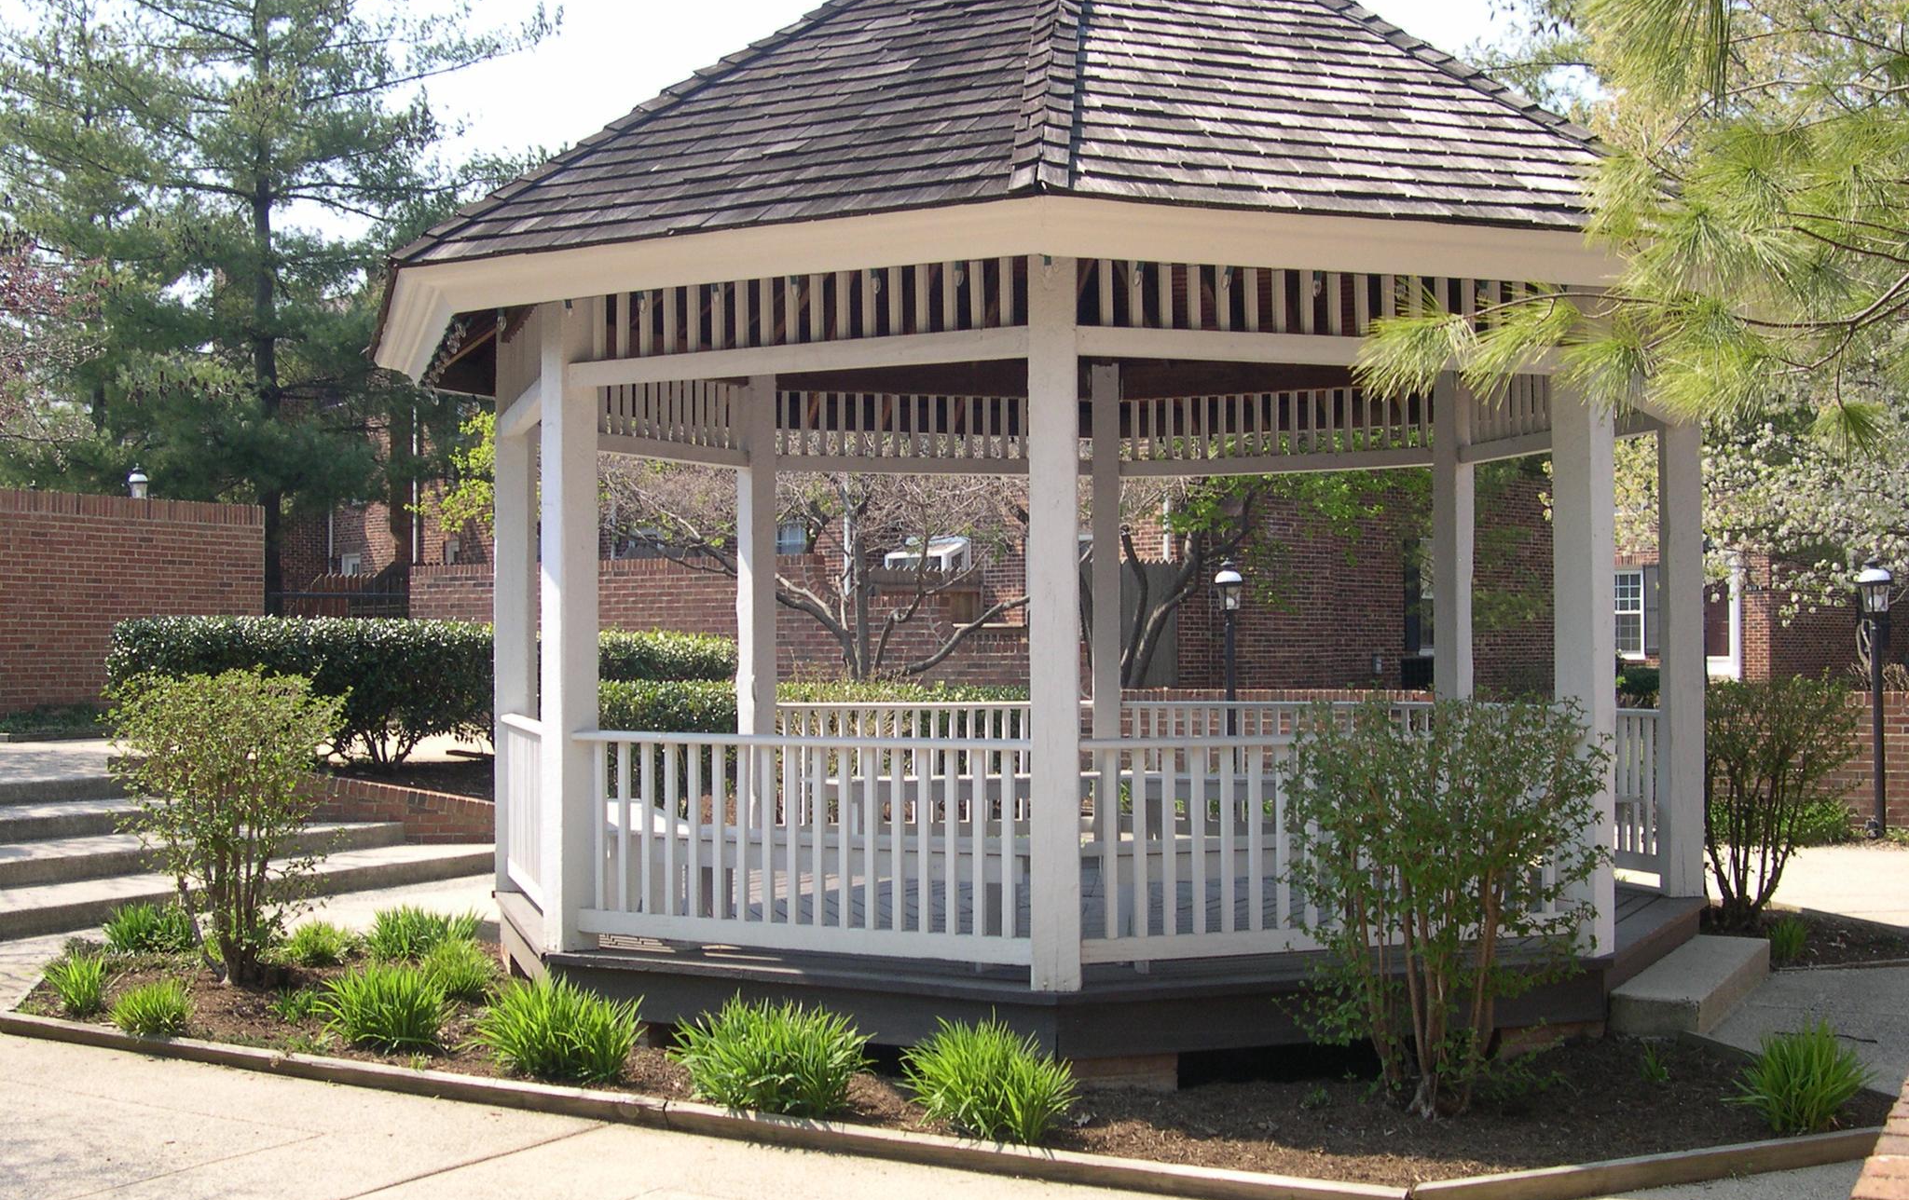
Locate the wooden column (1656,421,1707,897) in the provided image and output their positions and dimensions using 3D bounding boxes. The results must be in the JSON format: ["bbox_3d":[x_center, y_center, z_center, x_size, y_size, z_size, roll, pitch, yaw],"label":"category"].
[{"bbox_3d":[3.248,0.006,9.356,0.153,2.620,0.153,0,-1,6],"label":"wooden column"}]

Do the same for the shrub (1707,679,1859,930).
[{"bbox_3d":[4.154,1.033,10.838,0.960,1.250,0.950,-1,-1,21],"label":"shrub"}]

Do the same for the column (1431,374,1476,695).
[{"bbox_3d":[2.873,0.053,12.042,0.166,2.800,0.166,1,-2,-39],"label":"column"}]

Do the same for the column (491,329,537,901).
[{"bbox_3d":[-2.062,-0.009,9.890,0.153,2.750,0.153,0,-1,6],"label":"column"}]

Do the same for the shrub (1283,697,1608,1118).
[{"bbox_3d":[1.640,1.030,7.050,1.080,1.400,1.000,0,-1,0],"label":"shrub"}]

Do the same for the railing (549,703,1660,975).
[{"bbox_3d":[0.822,0.991,10.209,5.150,0.862,5.500,0,-1,6],"label":"railing"}]

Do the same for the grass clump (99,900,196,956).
[{"bbox_3d":[-4.030,1.640,10.500,0.480,0.280,0.450,0,-1,0],"label":"grass clump"}]

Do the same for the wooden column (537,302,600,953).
[{"bbox_3d":[-1.548,0.053,8.451,0.166,2.680,0.166,1,-2,-39],"label":"wooden column"}]

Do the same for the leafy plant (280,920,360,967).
[{"bbox_3d":[-2.922,1.548,9.649,0.370,0.220,0.350,0,-1,-17],"label":"leafy plant"}]

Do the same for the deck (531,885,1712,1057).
[{"bbox_3d":[0.605,1.451,9.592,5.112,0.235,5.112,-1,-1,28],"label":"deck"}]

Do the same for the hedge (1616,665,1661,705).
[{"bbox_3d":[12.058,1.519,36.475,1.400,0.750,0.900,0,-1,0],"label":"hedge"}]

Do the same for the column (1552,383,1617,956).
[{"bbox_3d":[2.424,0.030,8.055,0.166,2.680,0.166,1,-2,-39],"label":"column"}]

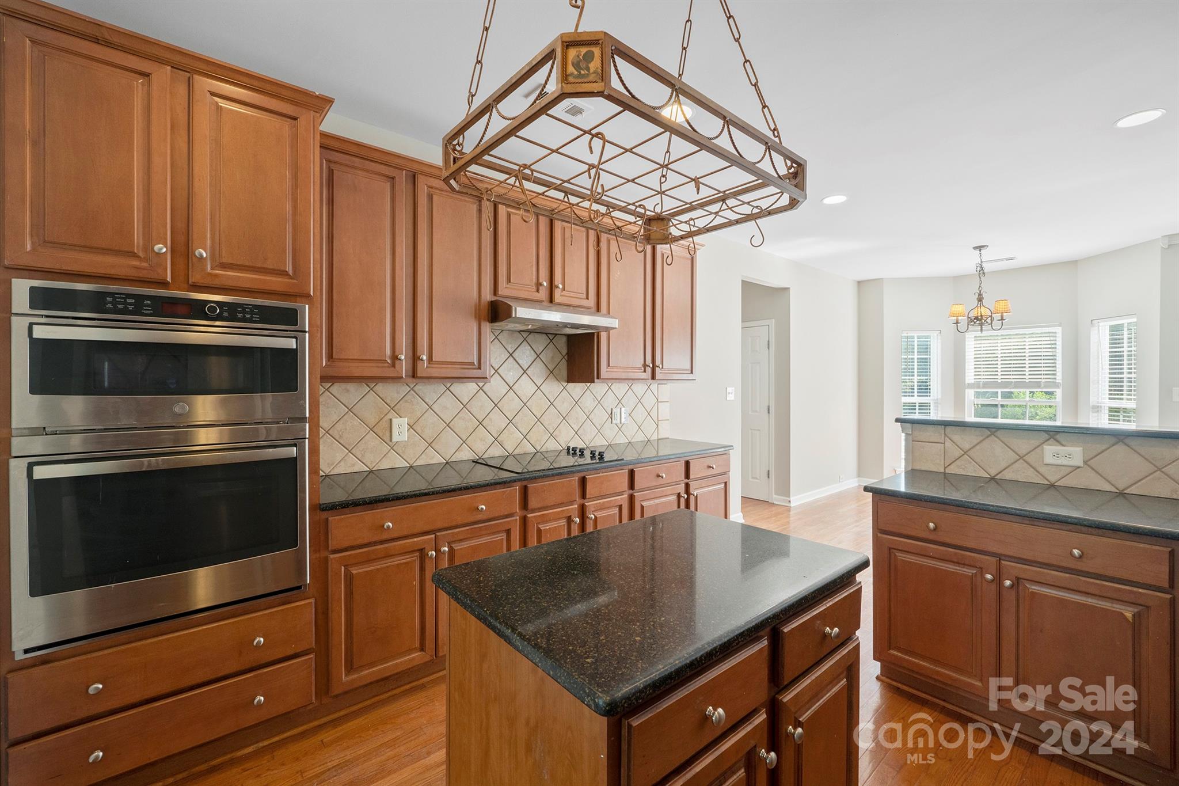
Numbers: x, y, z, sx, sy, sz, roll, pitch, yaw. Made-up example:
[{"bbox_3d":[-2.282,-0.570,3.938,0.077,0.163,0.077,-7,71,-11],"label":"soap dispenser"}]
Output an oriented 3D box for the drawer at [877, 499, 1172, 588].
[{"bbox_3d":[1.699,0.550,1.995,0.350,0.130,0.850,-1,1,-41],"label":"drawer"}]

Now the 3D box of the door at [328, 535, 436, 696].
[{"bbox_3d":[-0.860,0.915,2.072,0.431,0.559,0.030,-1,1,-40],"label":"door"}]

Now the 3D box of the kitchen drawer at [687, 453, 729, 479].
[{"bbox_3d":[0.762,0.521,3.641,0.465,0.135,0.350,-1,1,-40],"label":"kitchen drawer"}]

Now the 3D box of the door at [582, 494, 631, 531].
[{"bbox_3d":[0.105,0.905,2.889,0.335,0.560,0.040,-1,1,-40],"label":"door"}]

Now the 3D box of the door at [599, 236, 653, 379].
[{"bbox_3d":[0.262,-0.600,3.383,0.485,1.010,0.040,-1,1,-40],"label":"door"}]

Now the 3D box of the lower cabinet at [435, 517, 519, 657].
[{"bbox_3d":[-0.712,0.932,2.628,0.439,0.581,0.550,-1,1,-39],"label":"lower cabinet"}]

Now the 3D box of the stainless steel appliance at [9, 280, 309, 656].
[{"bbox_3d":[-1.528,0.214,1.843,0.755,1.100,0.580,-1,1,-40],"label":"stainless steel appliance"}]

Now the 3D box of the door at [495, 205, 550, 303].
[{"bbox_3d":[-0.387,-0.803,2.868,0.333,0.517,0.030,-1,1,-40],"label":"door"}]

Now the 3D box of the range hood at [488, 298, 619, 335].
[{"bbox_3d":[-0.282,-0.468,3.085,0.768,0.135,0.535,-1,1,-39],"label":"range hood"}]

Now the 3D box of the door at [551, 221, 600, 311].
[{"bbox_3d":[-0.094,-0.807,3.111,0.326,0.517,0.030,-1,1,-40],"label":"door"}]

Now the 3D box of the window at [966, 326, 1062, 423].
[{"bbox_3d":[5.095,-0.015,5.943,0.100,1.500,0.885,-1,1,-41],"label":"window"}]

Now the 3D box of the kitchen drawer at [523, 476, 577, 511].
[{"bbox_3d":[-0.331,0.549,2.855,0.336,0.132,0.420,-1,1,-39],"label":"kitchen drawer"}]

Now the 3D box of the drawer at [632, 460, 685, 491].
[{"bbox_3d":[0.335,0.542,3.399,0.484,0.138,0.420,-1,1,-39],"label":"drawer"}]

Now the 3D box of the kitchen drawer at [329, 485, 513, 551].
[{"bbox_3d":[-0.800,0.550,2.345,0.870,0.130,0.350,-1,1,-40],"label":"kitchen drawer"}]

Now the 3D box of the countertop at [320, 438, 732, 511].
[{"bbox_3d":[-0.188,0.435,3.087,2.795,0.036,0.650,-1,1,-39],"label":"countertop"}]

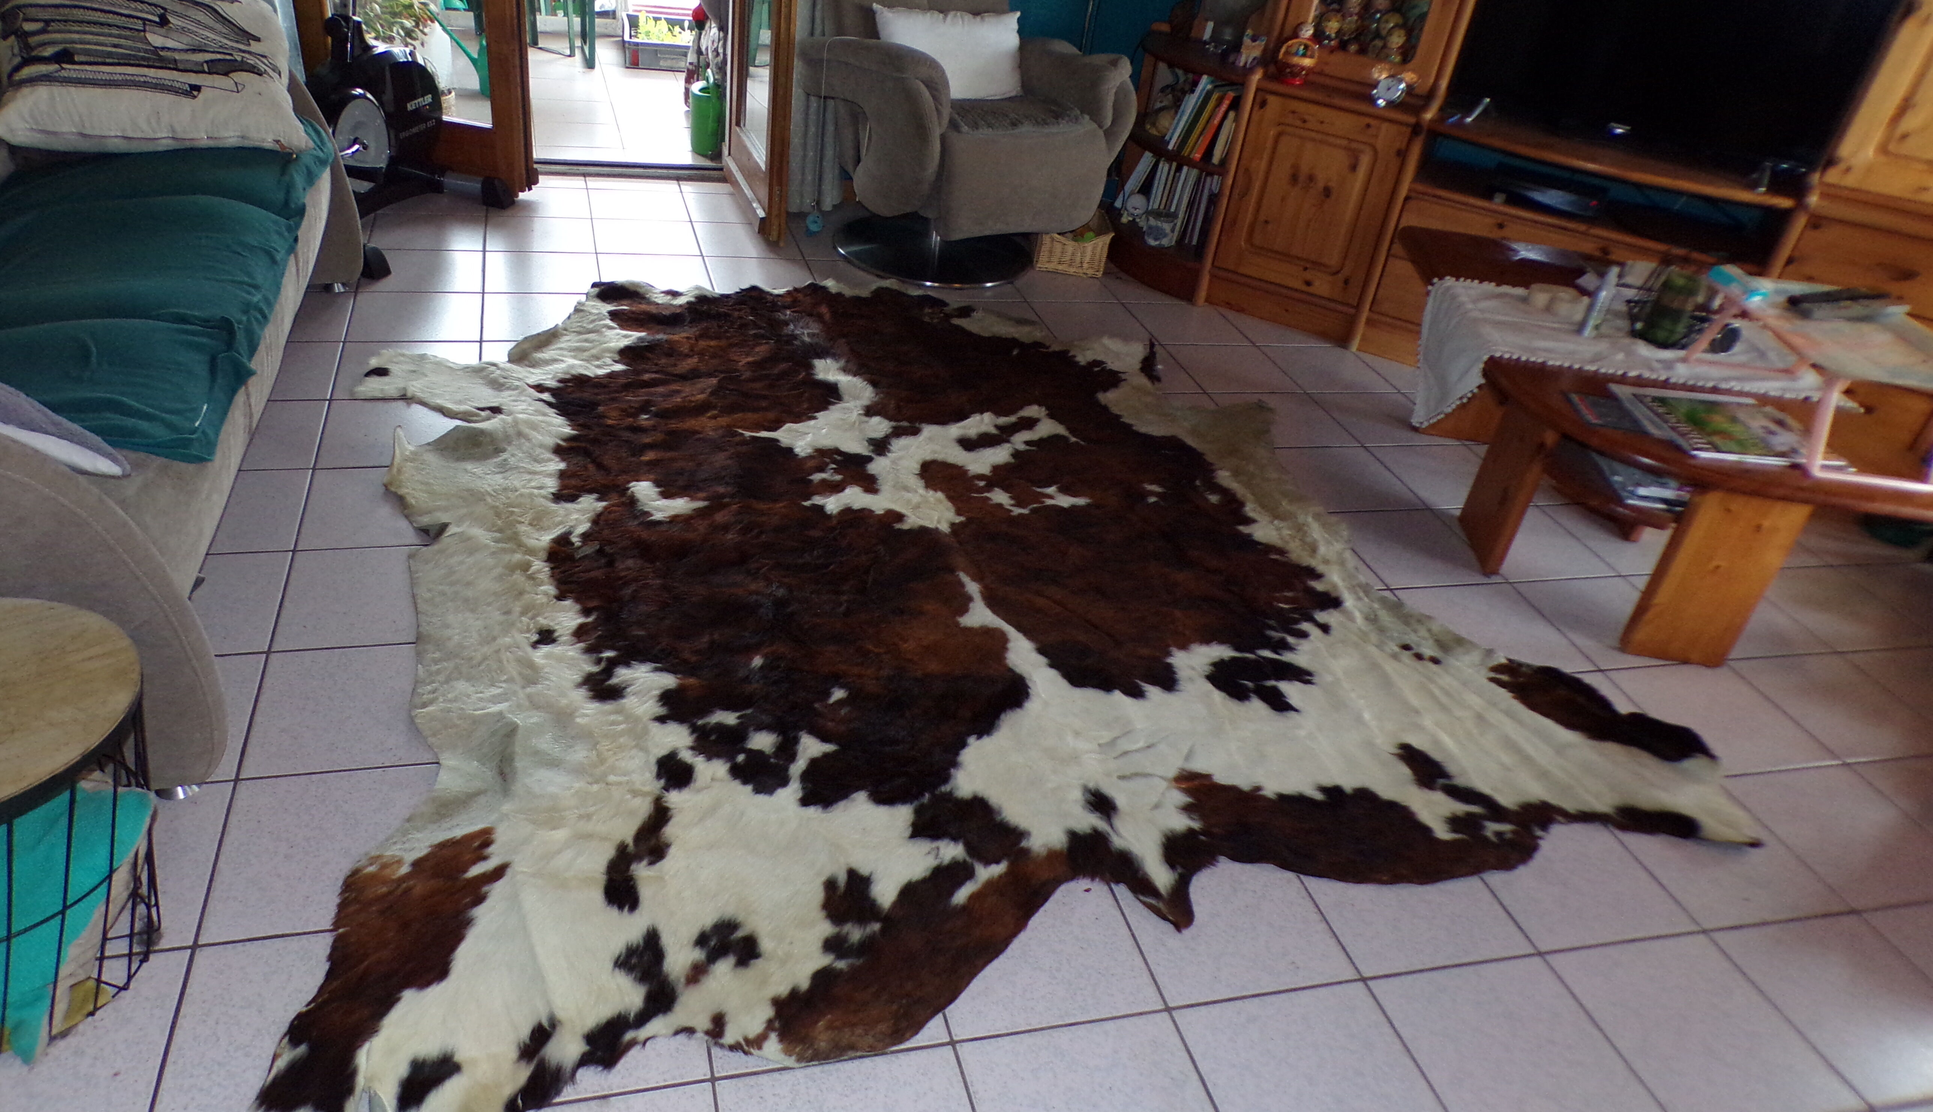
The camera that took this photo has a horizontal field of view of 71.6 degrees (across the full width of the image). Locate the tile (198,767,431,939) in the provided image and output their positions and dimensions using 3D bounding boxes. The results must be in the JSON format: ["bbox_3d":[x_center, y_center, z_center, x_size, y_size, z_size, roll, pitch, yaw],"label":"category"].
[{"bbox_3d":[-0.869,0.406,1.859,0.300,0.010,0.307,-2,33,-17],"label":"tile"}]

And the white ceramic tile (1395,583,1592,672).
[{"bbox_3d":[1.073,0.154,2.729,0.300,0.010,0.306,-2,33,-17],"label":"white ceramic tile"}]

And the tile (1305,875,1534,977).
[{"bbox_3d":[0.659,0.509,2.049,0.300,0.010,0.306,-2,33,-17],"label":"tile"}]

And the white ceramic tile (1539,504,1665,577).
[{"bbox_3d":[1.584,-0.038,3.189,0.303,0.012,0.310,-2,33,-17],"label":"white ceramic tile"}]

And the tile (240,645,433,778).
[{"bbox_3d":[-0.951,0.238,2.104,0.300,0.010,0.306,-2,33,-17],"label":"tile"}]

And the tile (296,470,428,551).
[{"bbox_3d":[-1.119,-0.095,2.604,0.300,0.010,0.306,-2,33,-17],"label":"tile"}]

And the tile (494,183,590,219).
[{"bbox_3d":[-1.346,-1.116,4.227,0.303,0.012,0.310,-2,33,-17],"label":"tile"}]

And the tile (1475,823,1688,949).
[{"bbox_3d":[0.961,0.505,2.165,0.303,0.012,0.310,-2,33,-17],"label":"tile"}]

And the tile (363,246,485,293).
[{"bbox_3d":[-1.457,-0.761,3.607,0.300,0.010,0.307,-2,33,-17],"label":"tile"}]

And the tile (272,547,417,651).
[{"bbox_3d":[-1.035,0.072,2.354,0.300,0.010,0.306,-2,33,-17],"label":"tile"}]

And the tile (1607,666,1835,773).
[{"bbox_3d":[1.461,0.311,2.596,0.303,0.012,0.310,-2,33,-17],"label":"tile"}]

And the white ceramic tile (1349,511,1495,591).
[{"bbox_3d":[1.000,-0.013,3.009,0.303,0.012,0.310,-2,33,-17],"label":"white ceramic tile"}]

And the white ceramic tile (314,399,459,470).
[{"bbox_3d":[-1.215,-0.262,2.881,0.303,0.012,0.310,-2,33,-17],"label":"white ceramic tile"}]

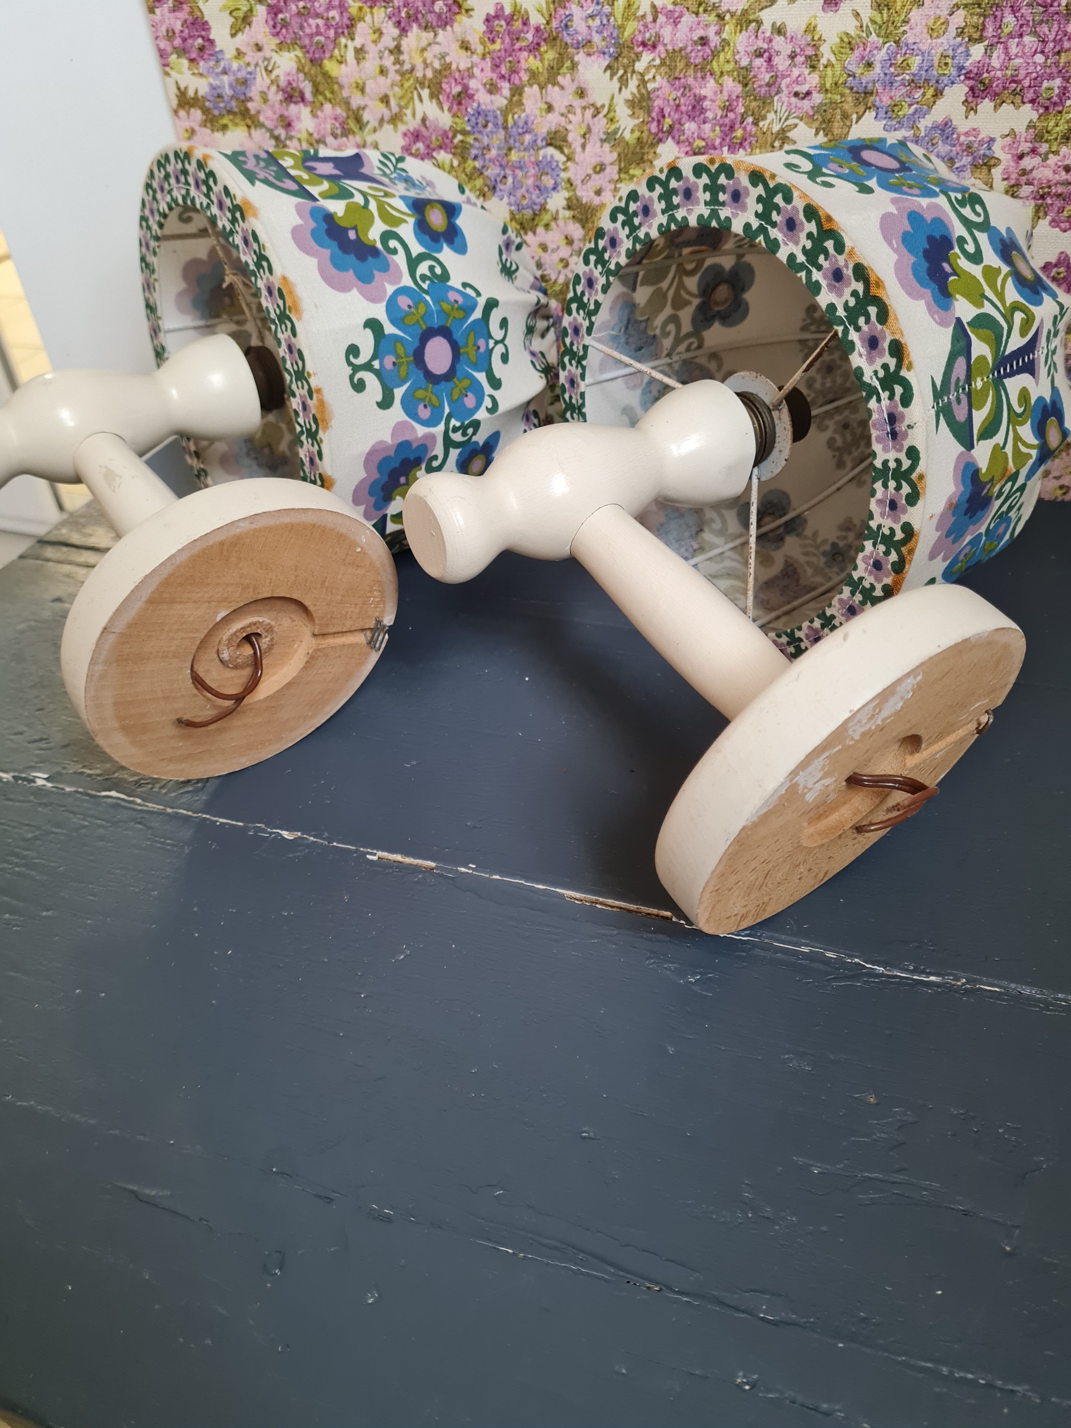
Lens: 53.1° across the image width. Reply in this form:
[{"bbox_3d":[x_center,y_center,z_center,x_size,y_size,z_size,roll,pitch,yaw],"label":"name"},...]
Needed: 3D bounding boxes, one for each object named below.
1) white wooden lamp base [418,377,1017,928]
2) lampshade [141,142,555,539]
[{"bbox_3d":[0.061,-0.045,0.384,0.163,0.133,0.187,-25,58,-26],"label":"white wooden lamp base"},{"bbox_3d":[-0.094,-0.204,0.595,0.173,0.209,0.209,-25,57,-31],"label":"lampshade"}]

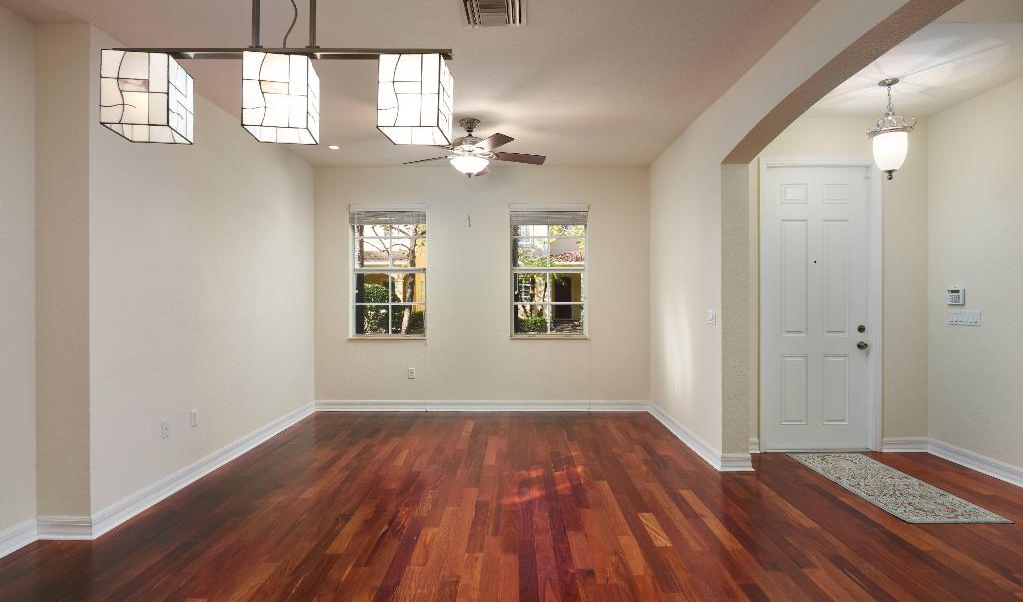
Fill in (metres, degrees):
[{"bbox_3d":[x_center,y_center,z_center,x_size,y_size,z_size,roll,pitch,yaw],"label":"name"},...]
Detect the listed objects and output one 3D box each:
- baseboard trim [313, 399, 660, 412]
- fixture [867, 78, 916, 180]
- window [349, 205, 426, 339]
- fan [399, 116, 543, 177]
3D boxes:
[{"bbox_3d":[-0.335,1.208,6.150,3.890,0.132,0.028,0,0,0],"label":"baseboard trim"},{"bbox_3d":[2.721,-1.225,3.827,0.300,0.700,0.300,0,0,0],"label":"fixture"},{"bbox_3d":[-1.435,-0.344,6.210,0.890,1.500,0.120,0,0,0],"label":"window"},{"bbox_3d":[-0.334,-1.316,4.648,1.290,0.490,1.270,0,0,0],"label":"fan"}]

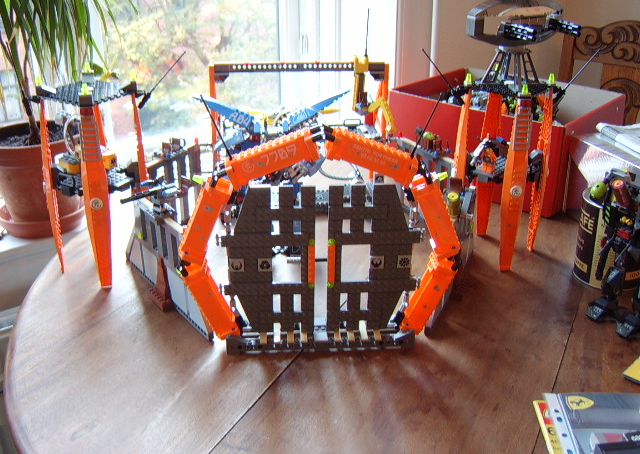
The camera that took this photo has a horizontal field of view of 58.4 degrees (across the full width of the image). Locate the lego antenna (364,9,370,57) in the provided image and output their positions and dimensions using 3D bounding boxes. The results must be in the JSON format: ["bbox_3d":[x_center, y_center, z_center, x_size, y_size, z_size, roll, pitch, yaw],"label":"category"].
[{"bbox_3d":[0.074,-0.301,0.893,0.007,0.075,0.007,-1,23,-5],"label":"lego antenna"}]

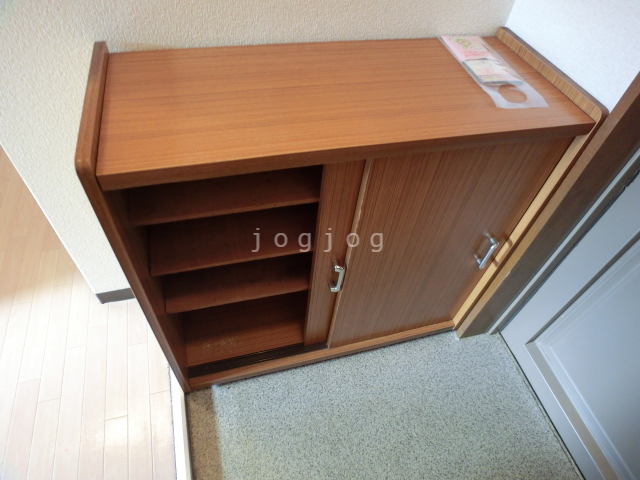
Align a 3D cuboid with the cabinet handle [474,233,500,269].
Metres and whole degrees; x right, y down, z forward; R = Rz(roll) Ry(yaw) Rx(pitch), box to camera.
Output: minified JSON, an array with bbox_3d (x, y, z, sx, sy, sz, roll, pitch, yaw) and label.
[{"bbox_3d":[0.493,0.038,1.139,0.016,0.115,0.030,-9,52,-13],"label":"cabinet handle"}]

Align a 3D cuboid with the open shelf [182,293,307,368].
[{"bbox_3d":[-0.267,0.159,1.288,0.400,0.330,0.320,-9,52,-13],"label":"open shelf"}]

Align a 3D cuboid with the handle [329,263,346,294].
[{"bbox_3d":[0.050,0.108,1.071,0.018,0.115,0.030,-9,52,-13],"label":"handle"}]

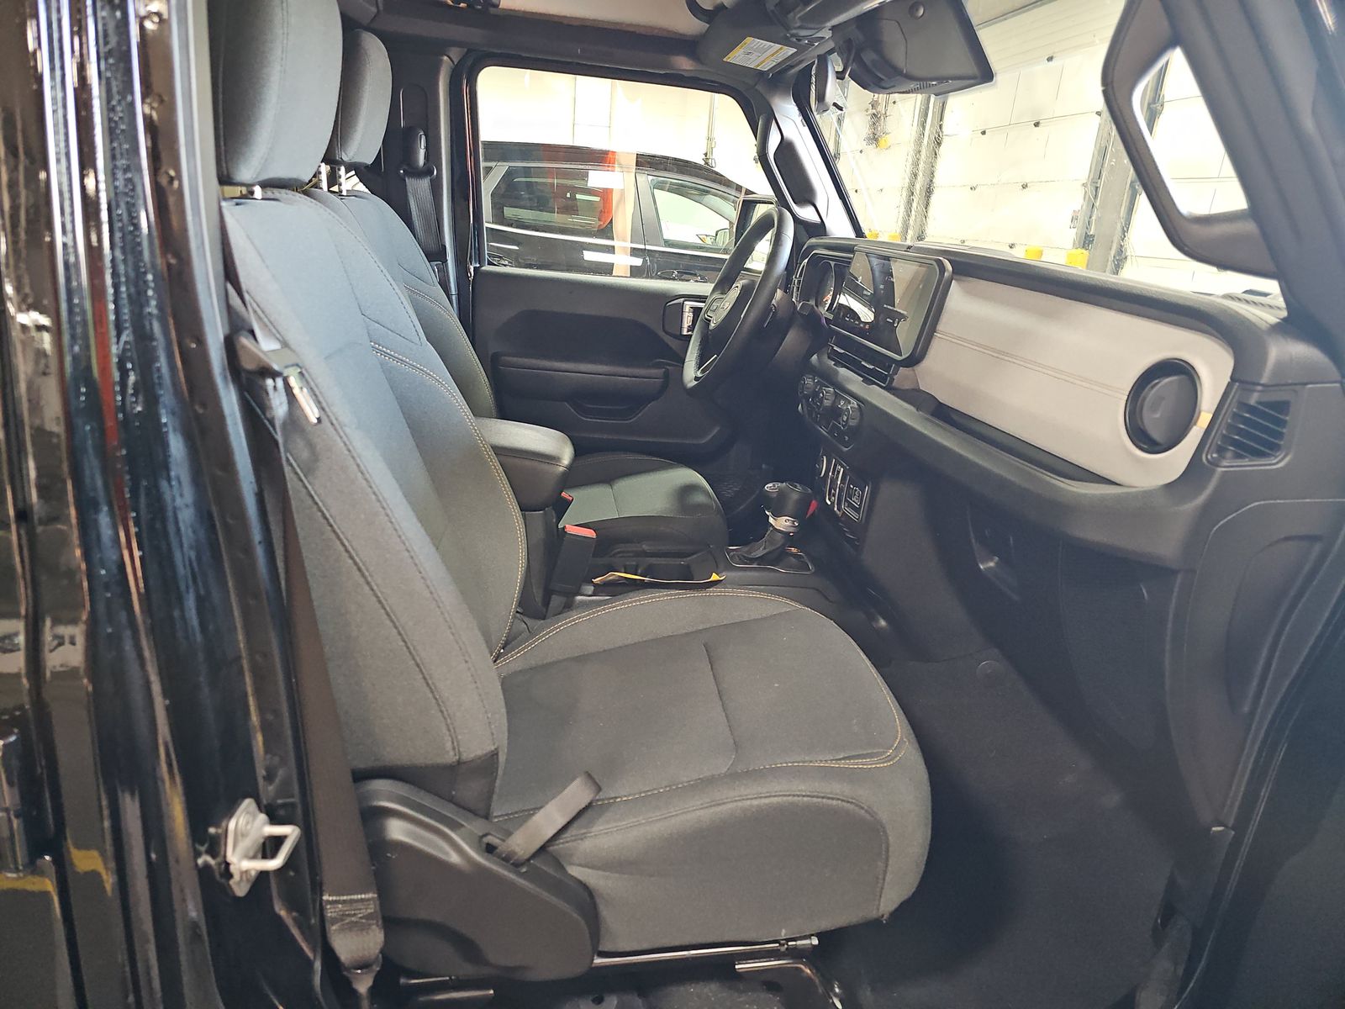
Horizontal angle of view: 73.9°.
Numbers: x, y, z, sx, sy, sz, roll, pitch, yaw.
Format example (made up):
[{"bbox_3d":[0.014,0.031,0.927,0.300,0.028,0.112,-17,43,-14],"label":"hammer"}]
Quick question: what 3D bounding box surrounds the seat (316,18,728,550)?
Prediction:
[{"bbox_3d":[-0.291,-0.316,1.662,0.830,0.980,0.520,1,18,-8],"label":"seat"}]

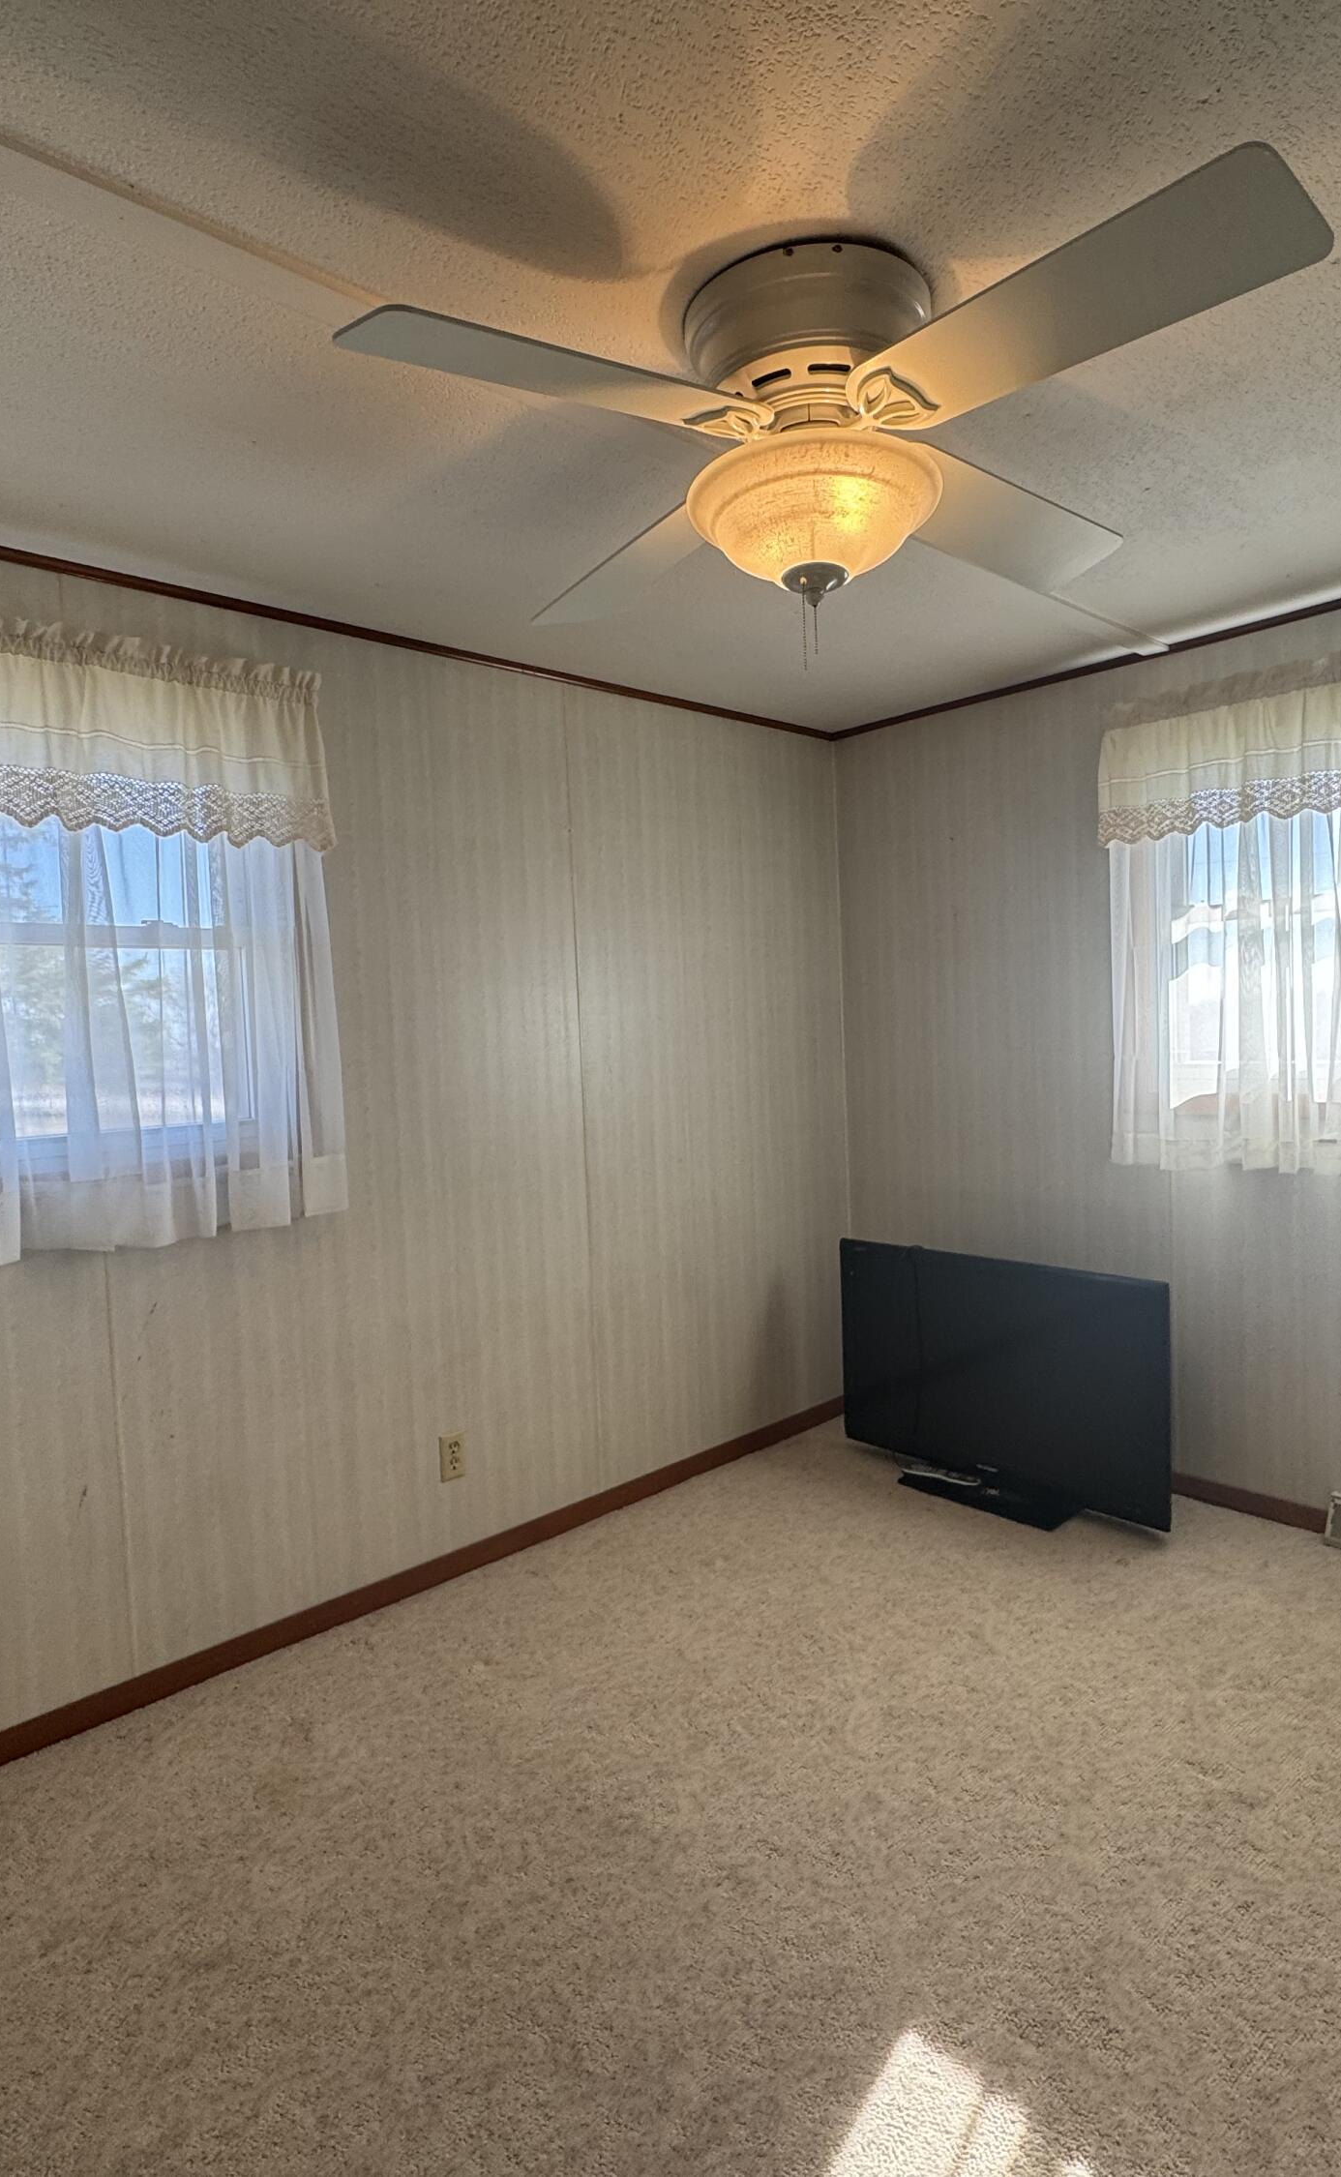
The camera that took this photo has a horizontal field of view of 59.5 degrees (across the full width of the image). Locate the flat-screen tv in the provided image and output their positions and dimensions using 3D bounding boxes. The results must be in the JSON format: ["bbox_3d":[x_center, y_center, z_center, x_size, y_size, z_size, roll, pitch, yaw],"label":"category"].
[{"bbox_3d":[0.879,0.789,3.221,0.230,0.650,1.006,-5,4,-43],"label":"flat-screen tv"}]

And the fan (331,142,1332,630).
[{"bbox_3d":[0.192,-0.825,1.566,1.220,0.385,1.220,-5,4,-36],"label":"fan"}]

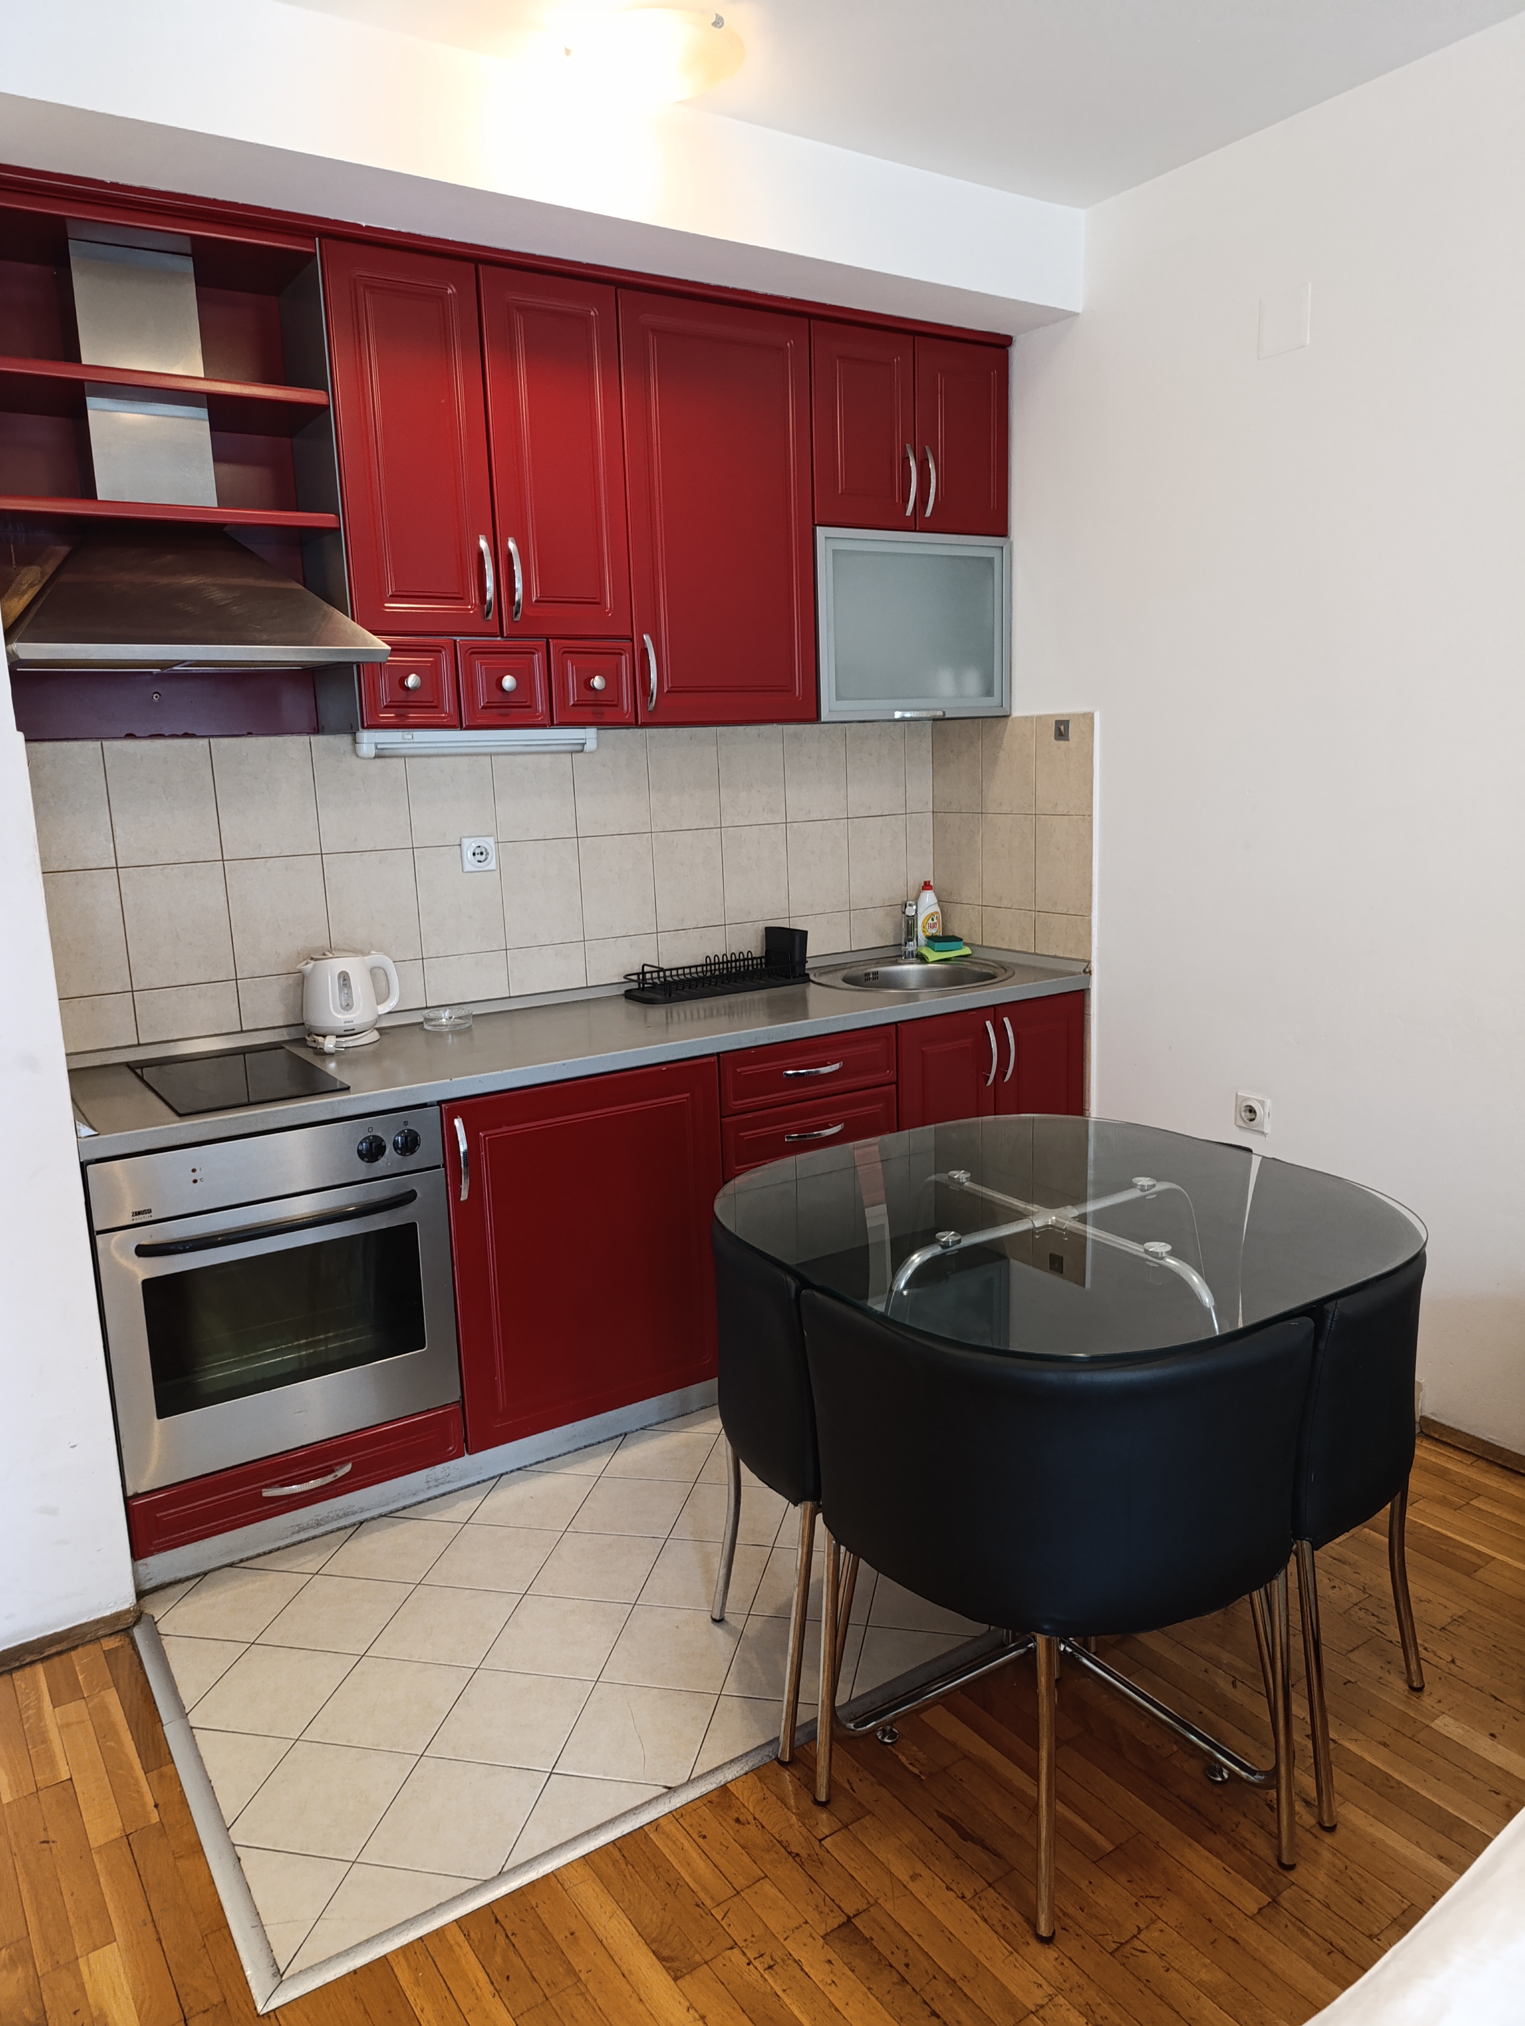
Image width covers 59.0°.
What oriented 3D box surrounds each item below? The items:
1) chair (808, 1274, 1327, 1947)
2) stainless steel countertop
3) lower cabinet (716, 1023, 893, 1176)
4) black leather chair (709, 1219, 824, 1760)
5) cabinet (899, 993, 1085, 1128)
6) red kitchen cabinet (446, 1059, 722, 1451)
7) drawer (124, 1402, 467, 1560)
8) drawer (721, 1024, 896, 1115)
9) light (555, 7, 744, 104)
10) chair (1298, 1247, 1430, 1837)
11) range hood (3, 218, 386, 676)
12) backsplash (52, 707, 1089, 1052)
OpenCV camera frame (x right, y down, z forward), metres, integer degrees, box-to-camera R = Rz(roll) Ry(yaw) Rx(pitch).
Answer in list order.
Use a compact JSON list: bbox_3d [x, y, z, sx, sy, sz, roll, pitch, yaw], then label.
[{"bbox_3d":[0.386,0.728,1.811,0.660,0.725,0.500,1,12,12],"label":"chair"},{"bbox_3d":[-0.301,0.014,3.005,2.285,0.062,0.597,-9,13,-32],"label":"stainless steel countertop"},{"bbox_3d":[-0.033,0.365,3.246,0.467,0.709,0.560,-9,13,-32],"label":"lower cabinet"},{"bbox_3d":[0.159,0.667,2.155,0.500,0.725,0.660,1,12,12],"label":"black leather chair"},{"bbox_3d":[0.420,0.294,3.532,0.601,0.709,0.560,-9,13,-32],"label":"cabinet"},{"bbox_3d":[-0.486,0.437,2.959,0.597,0.709,0.560,-9,13,-32],"label":"red kitchen cabinet"},{"bbox_3d":[-0.968,0.810,2.672,0.595,0.119,0.500,-9,13,-32],"label":"drawer"},{"bbox_3d":[-0.025,0.088,3.165,0.467,0.135,0.500,-9,13,-32],"label":"drawer"},{"bbox_3d":[-0.185,-1.569,2.206,0.305,0.100,0.305,-9,13,-32],"label":"light"},{"bbox_3d":[0.736,0.673,2.032,0.500,0.725,0.660,1,12,12],"label":"chair"},{"bbox_3d":[-1.058,-0.990,2.378,0.598,0.750,0.505,-9,13,-32],"label":"range hood"},{"bbox_3d":[-0.310,-0.315,2.942,2.290,0.608,0.600,-9,13,-32],"label":"backsplash"}]

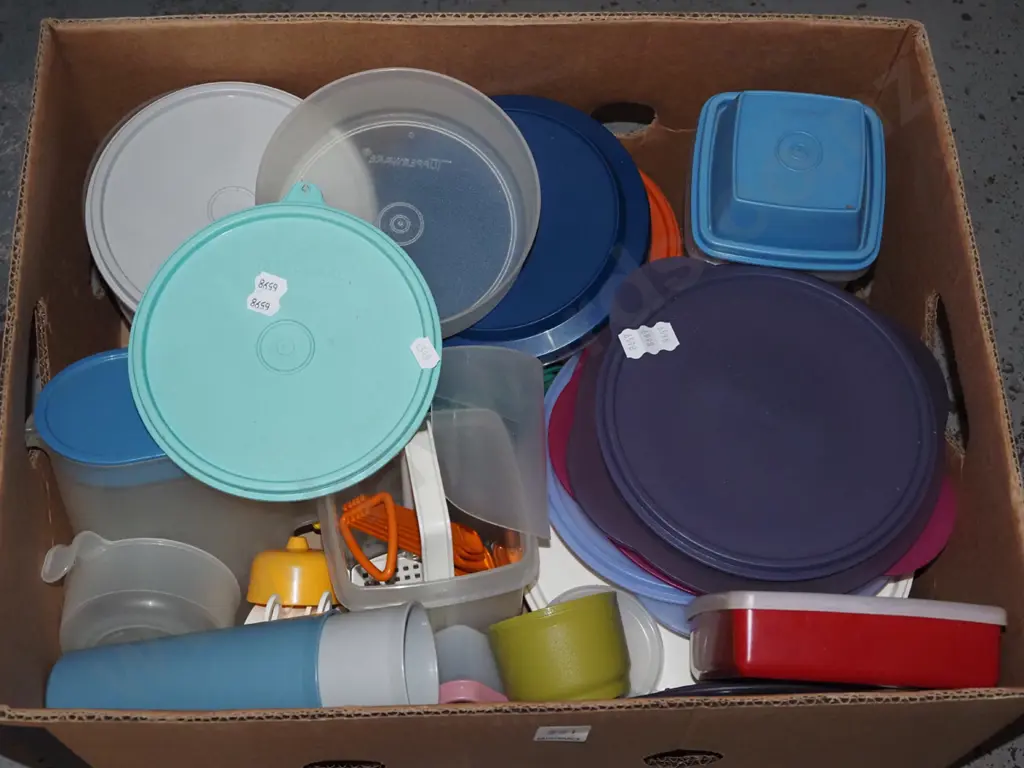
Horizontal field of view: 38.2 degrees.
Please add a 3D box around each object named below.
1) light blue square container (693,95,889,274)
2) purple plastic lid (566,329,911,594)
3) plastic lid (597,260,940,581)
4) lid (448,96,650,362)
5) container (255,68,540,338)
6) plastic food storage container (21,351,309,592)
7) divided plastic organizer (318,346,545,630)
[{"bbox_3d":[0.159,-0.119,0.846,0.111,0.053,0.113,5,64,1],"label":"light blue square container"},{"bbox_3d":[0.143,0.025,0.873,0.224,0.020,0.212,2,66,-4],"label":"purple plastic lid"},{"bbox_3d":[0.135,0.018,0.779,0.182,0.012,0.182,2,64,-3],"label":"plastic lid"},{"bbox_3d":[-0.008,-0.093,0.831,0.171,0.015,0.171,-2,67,6],"label":"lid"},{"bbox_3d":[-0.064,-0.095,0.830,0.156,0.042,0.156,0,80,-2],"label":"container"},{"bbox_3d":[-0.175,0.046,0.864,0.176,0.125,0.094,-13,46,-15],"label":"plastic food storage container"},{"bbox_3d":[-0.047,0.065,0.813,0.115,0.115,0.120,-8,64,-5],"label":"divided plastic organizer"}]

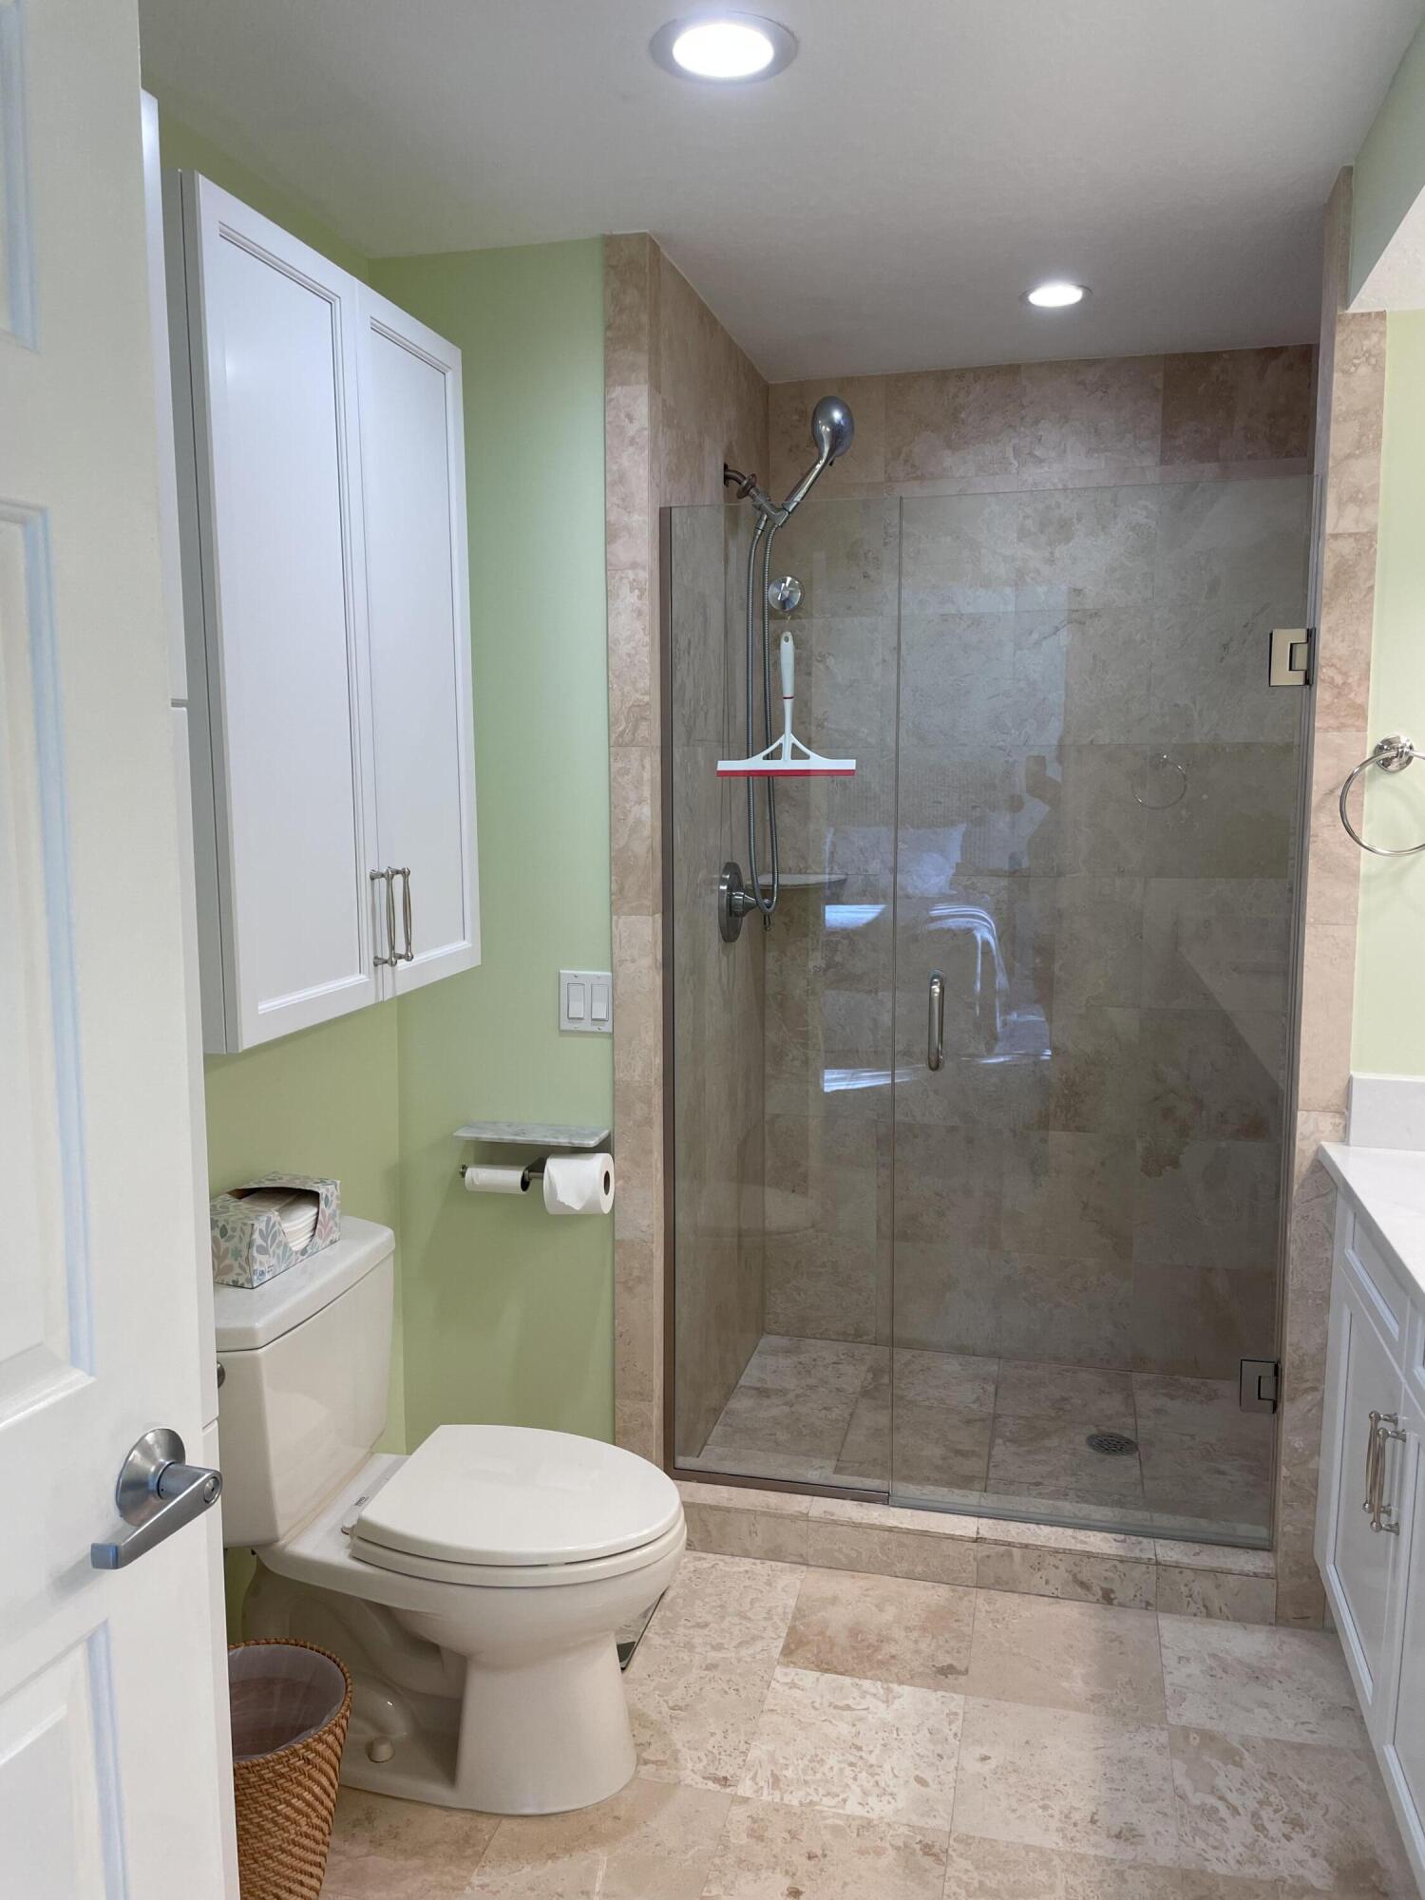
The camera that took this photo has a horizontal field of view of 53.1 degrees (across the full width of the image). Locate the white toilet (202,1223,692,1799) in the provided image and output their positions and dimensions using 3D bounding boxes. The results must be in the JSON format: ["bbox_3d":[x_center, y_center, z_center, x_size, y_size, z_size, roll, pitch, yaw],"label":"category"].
[{"bbox_3d":[-0.395,0.854,2.160,0.714,0.724,0.433,1,7,14],"label":"white toilet"}]

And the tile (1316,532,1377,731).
[{"bbox_3d":[1.009,-0.503,2.274,0.078,0.310,0.012,1,7,14],"label":"tile"}]

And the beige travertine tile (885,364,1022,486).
[{"bbox_3d":[0.557,-1.213,3.304,0.307,0.239,0.015,1,7,14],"label":"beige travertine tile"}]

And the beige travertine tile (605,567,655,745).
[{"bbox_3d":[-0.142,-0.518,2.532,0.086,0.307,0.015,1,7,14],"label":"beige travertine tile"}]

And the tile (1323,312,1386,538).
[{"bbox_3d":[0.979,-0.796,2.174,0.072,0.331,0.015,1,7,14],"label":"tile"}]

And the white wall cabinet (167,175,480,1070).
[{"bbox_3d":[-0.625,-0.423,2.060,0.283,1.010,0.720,1,7,14],"label":"white wall cabinet"}]

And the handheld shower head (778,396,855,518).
[{"bbox_3d":[0.219,-1.038,3.004,0.101,0.258,0.106,19,12,-37],"label":"handheld shower head"}]

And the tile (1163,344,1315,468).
[{"bbox_3d":[1.163,-1.206,3.173,0.310,0.242,0.012,1,7,14],"label":"tile"}]

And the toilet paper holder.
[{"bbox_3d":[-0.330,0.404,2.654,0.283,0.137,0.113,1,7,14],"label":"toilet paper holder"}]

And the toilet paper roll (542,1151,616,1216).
[{"bbox_3d":[-0.241,0.427,2.604,0.104,0.104,0.104,1,7,12],"label":"toilet paper roll"}]

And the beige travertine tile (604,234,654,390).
[{"bbox_3d":[-0.142,-1.099,2.458,0.085,0.252,0.015,1,7,14],"label":"beige travertine tile"}]

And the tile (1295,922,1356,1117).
[{"bbox_3d":[1.012,0.112,2.346,0.078,0.310,0.012,1,7,14],"label":"tile"}]

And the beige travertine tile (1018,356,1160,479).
[{"bbox_3d":[0.855,-1.205,3.231,0.307,0.239,0.015,1,7,14],"label":"beige travertine tile"}]

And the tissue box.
[{"bbox_3d":[-0.668,0.417,2.137,0.116,0.096,0.220,2,8,18],"label":"tissue box"}]

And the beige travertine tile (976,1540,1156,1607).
[{"bbox_3d":[0.627,1.107,2.531,0.308,0.094,0.015,1,7,14],"label":"beige travertine tile"}]

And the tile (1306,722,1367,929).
[{"bbox_3d":[0.979,-0.196,2.251,0.073,0.308,0.015,1,7,14],"label":"tile"}]

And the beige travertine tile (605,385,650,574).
[{"bbox_3d":[-0.147,-0.832,2.525,0.080,0.310,0.012,1,7,14],"label":"beige travertine tile"}]

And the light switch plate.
[{"bbox_3d":[-0.237,0.097,2.652,0.108,0.113,0.012,1,7,14],"label":"light switch plate"}]

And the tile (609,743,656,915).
[{"bbox_3d":[-0.141,-0.214,2.571,0.086,0.307,0.015,1,7,14],"label":"tile"}]

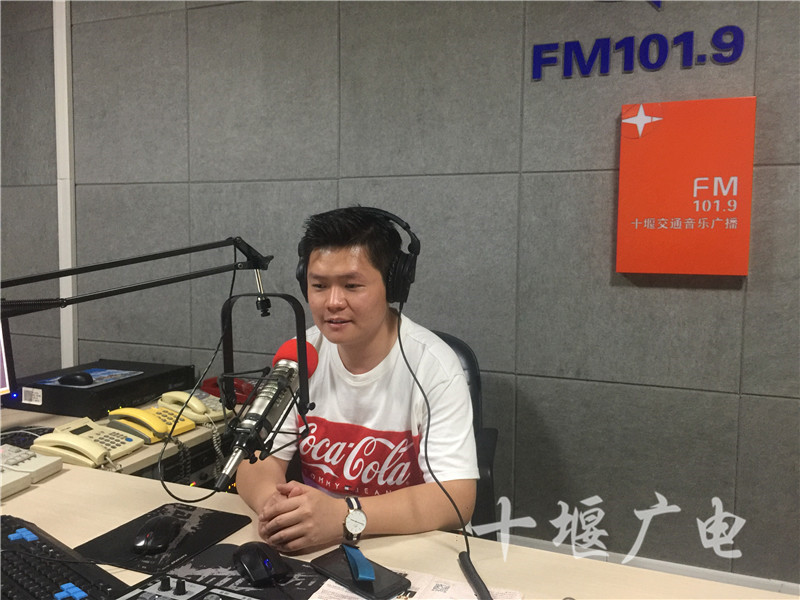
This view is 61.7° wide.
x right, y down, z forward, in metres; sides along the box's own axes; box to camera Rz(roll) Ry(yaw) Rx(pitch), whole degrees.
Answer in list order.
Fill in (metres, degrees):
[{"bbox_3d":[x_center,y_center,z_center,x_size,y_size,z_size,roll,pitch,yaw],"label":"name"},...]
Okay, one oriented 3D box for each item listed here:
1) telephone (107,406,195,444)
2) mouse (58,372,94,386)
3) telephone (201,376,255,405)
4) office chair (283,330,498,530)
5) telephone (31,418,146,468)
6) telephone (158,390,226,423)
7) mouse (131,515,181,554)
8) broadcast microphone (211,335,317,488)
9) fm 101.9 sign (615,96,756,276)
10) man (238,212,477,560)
[{"bbox_3d":[-0.677,0.329,1.826,0.183,0.062,0.158,3,5,29],"label":"telephone"},{"bbox_3d":[-0.956,0.228,1.979,0.098,0.035,0.058,2,5,14],"label":"mouse"},{"bbox_3d":[-0.546,0.297,2.246,0.200,0.063,0.158,3,5,32],"label":"telephone"},{"bbox_3d":[-0.112,0.618,1.460,0.610,1.070,0.650,3,5,21],"label":"office chair"},{"bbox_3d":[-0.757,0.342,1.638,0.197,0.063,0.175,2,5,20],"label":"telephone"},{"bbox_3d":[-0.608,0.316,2.020,0.205,0.060,0.154,4,6,40],"label":"telephone"},{"bbox_3d":[-0.413,0.396,1.144,0.061,0.036,0.105,1,5,9],"label":"mouse"},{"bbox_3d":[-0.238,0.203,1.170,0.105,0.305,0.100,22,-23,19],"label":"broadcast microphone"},{"bbox_3d":[0.756,-0.296,1.785,0.324,0.453,0.030,2,5,22],"label":"fm 101.9 sign"},{"bbox_3d":[-0.071,0.479,1.360,0.520,1.330,0.580,4,6,36],"label":"man"}]

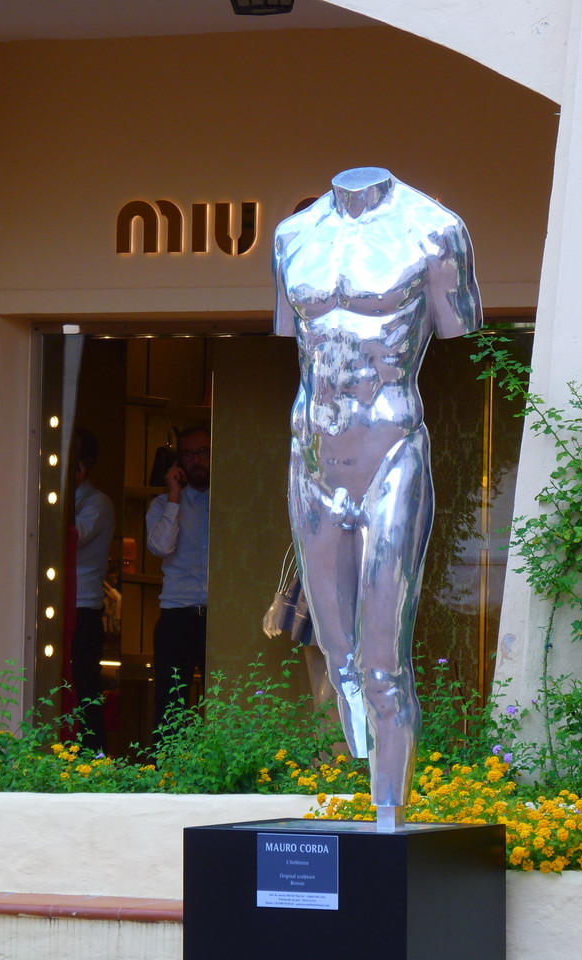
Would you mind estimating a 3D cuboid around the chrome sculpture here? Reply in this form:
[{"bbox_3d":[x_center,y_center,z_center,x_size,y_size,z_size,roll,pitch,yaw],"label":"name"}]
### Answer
[{"bbox_3d":[0.258,0.054,19.600,0.620,1.930,0.460,1,-2,24],"label":"chrome sculpture"}]

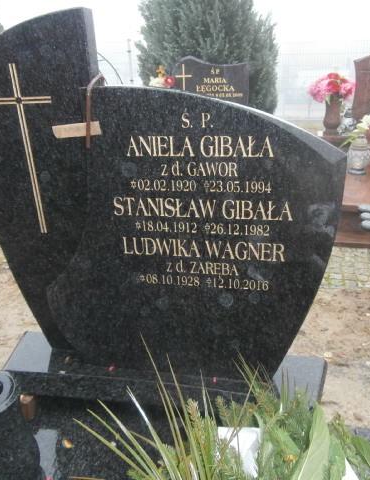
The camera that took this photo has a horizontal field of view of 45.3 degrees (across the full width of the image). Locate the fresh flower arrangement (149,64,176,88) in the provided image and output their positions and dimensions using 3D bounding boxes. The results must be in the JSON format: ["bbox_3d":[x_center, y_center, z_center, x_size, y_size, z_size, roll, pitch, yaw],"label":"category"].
[{"bbox_3d":[-0.226,-1.620,4.450,0.260,0.260,0.250,3,24,14],"label":"fresh flower arrangement"}]

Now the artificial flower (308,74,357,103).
[{"bbox_3d":[1.380,-1.427,4.180,0.420,0.300,0.370,3,24,14],"label":"artificial flower"}]

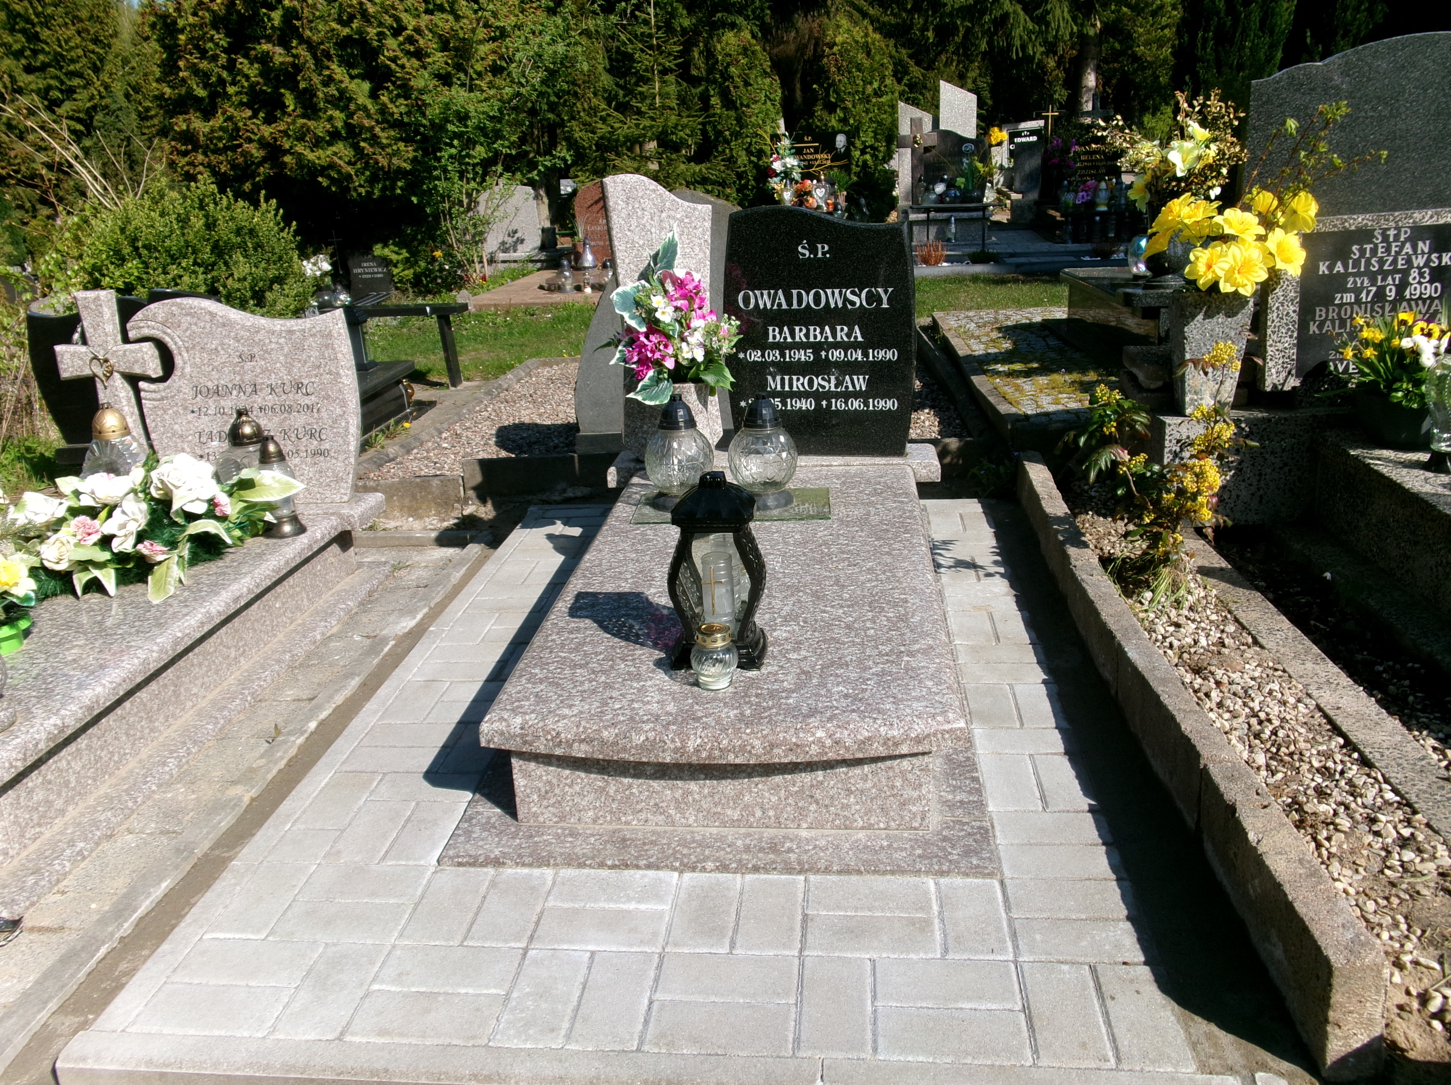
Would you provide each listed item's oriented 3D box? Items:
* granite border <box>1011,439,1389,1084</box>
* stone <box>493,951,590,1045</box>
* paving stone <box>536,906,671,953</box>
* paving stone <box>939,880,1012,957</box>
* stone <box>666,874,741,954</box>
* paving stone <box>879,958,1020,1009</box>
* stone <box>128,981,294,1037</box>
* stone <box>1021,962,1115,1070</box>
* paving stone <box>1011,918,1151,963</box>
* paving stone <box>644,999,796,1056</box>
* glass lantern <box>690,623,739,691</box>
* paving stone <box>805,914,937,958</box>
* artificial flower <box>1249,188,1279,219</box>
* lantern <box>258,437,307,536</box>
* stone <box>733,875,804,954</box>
[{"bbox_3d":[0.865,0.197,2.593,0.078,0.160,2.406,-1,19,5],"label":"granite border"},{"bbox_3d":[-0.258,0.674,1.684,0.100,0.060,0.199,-1,19,6],"label":"stone"},{"bbox_3d":[-0.189,0.615,1.799,0.200,0.055,0.100,-1,19,6],"label":"paving stone"},{"bbox_3d":[0.372,0.589,1.768,0.100,0.060,0.200,-1,19,6],"label":"paving stone"},{"bbox_3d":[-0.031,0.597,1.829,0.100,0.055,0.200,-1,19,6],"label":"stone"},{"bbox_3d":[0.306,0.638,1.635,0.200,0.060,0.100,-1,19,6],"label":"paving stone"},{"bbox_3d":[-0.715,0.681,1.653,0.200,0.060,0.100,-1,19,6],"label":"stone"},{"bbox_3d":[0.458,0.657,1.584,0.100,0.055,0.200,-1,19,6],"label":"stone"},{"bbox_3d":[0.531,0.619,1.745,0.200,0.060,0.100,-1,19,6],"label":"paving stone"},{"bbox_3d":[-0.006,0.678,1.588,0.200,0.055,0.100,-1,19,6],"label":"paving stone"},{"bbox_3d":[-0.018,0.197,2.020,0.080,0.100,0.080,-1,19,6],"label":"glass lantern"},{"bbox_3d":[0.218,0.611,1.753,0.200,0.055,0.100,-1,19,6],"label":"paving stone"},{"bbox_3d":[1.346,-0.848,2.930,0.075,0.080,0.065,6,21,23],"label":"artificial flower"},{"bbox_3d":[-1.142,-0.149,2.991,0.112,0.251,0.112,-1,19,6],"label":"lantern"},{"bbox_3d":[0.071,0.596,1.806,0.098,0.060,0.191,-1,19,6],"label":"stone"}]

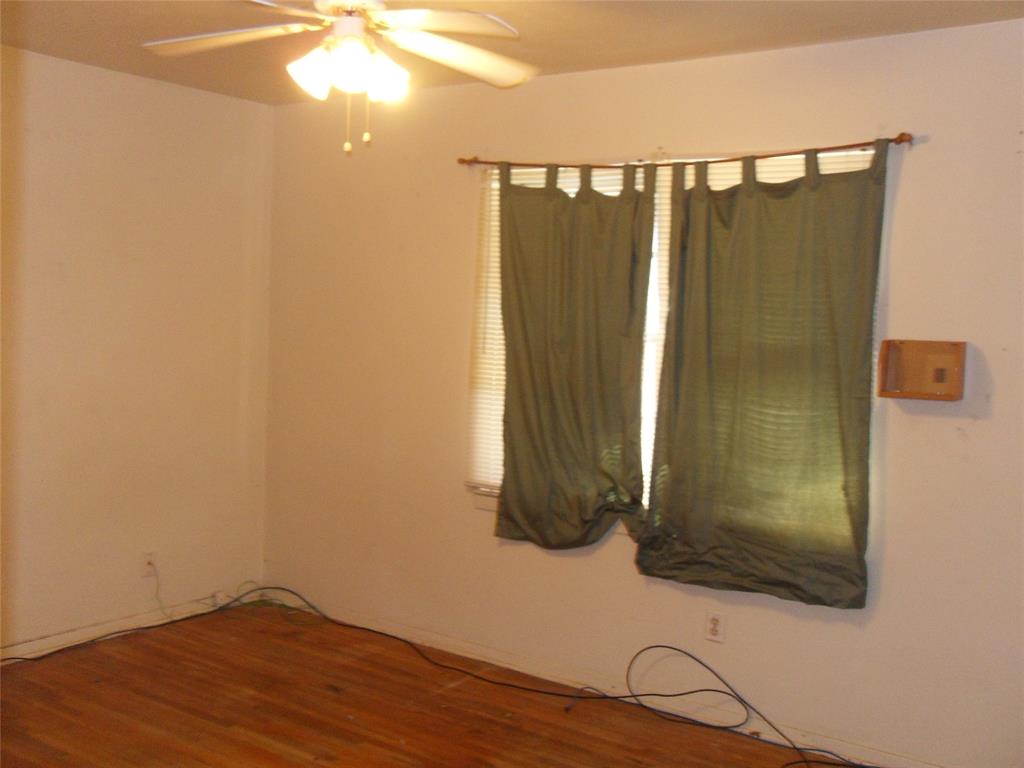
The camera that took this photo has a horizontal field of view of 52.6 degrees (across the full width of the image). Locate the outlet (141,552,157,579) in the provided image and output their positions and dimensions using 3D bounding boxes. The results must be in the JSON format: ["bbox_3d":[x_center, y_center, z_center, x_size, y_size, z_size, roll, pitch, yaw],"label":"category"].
[{"bbox_3d":[-1.632,0.815,4.657,0.010,0.112,0.071,5,5,35],"label":"outlet"}]

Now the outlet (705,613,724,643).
[{"bbox_3d":[0.744,0.894,3.798,0.071,0.112,0.010,5,5,35],"label":"outlet"}]

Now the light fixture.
[{"bbox_3d":[-0.431,-0.788,2.722,0.322,0.365,0.315,1,4,-9],"label":"light fixture"}]

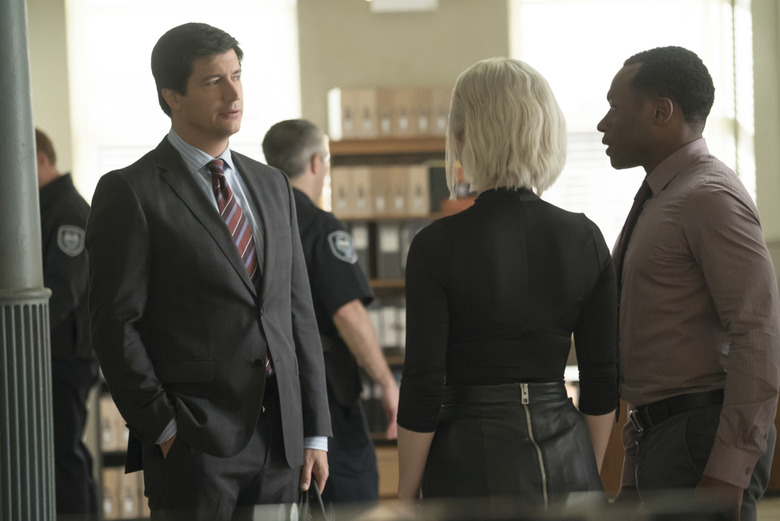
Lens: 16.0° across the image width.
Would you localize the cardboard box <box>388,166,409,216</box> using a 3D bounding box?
[{"bbox_3d":[0.019,-0.386,15.744,0.107,0.276,0.250,-2,-1,-16],"label":"cardboard box"}]

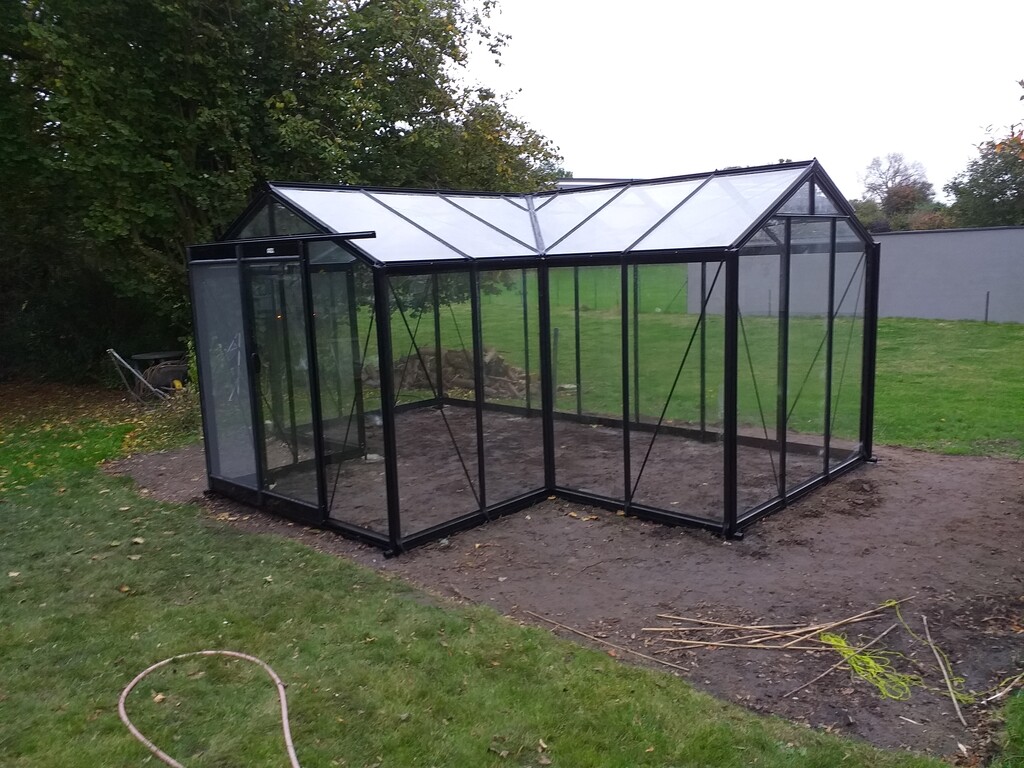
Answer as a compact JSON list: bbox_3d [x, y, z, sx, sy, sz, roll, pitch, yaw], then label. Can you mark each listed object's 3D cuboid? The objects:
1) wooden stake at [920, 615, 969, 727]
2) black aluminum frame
[{"bbox_3d":[1.775,1.157,3.300,0.030,0.023,0.944,1,9,19],"label":"wooden stake"},{"bbox_3d":[-0.327,-0.459,6.908,5.324,2.342,3.920,6,11,43],"label":"black aluminum frame"}]

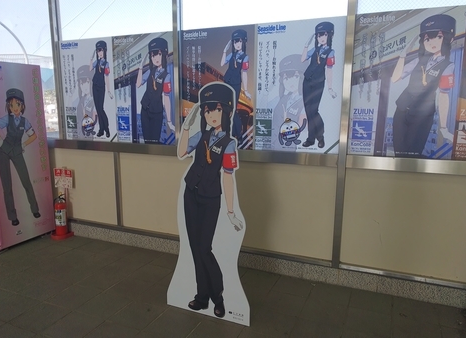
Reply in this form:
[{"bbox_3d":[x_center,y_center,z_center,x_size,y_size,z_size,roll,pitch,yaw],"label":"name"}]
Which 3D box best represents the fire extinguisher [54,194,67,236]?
[{"bbox_3d":[-1.899,0.504,3.865,0.139,0.470,0.129,-2,10,-15],"label":"fire extinguisher"}]

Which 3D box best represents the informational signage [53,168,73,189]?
[{"bbox_3d":[-1.836,0.102,3.811,0.247,0.203,0.020,4,10,22],"label":"informational signage"}]

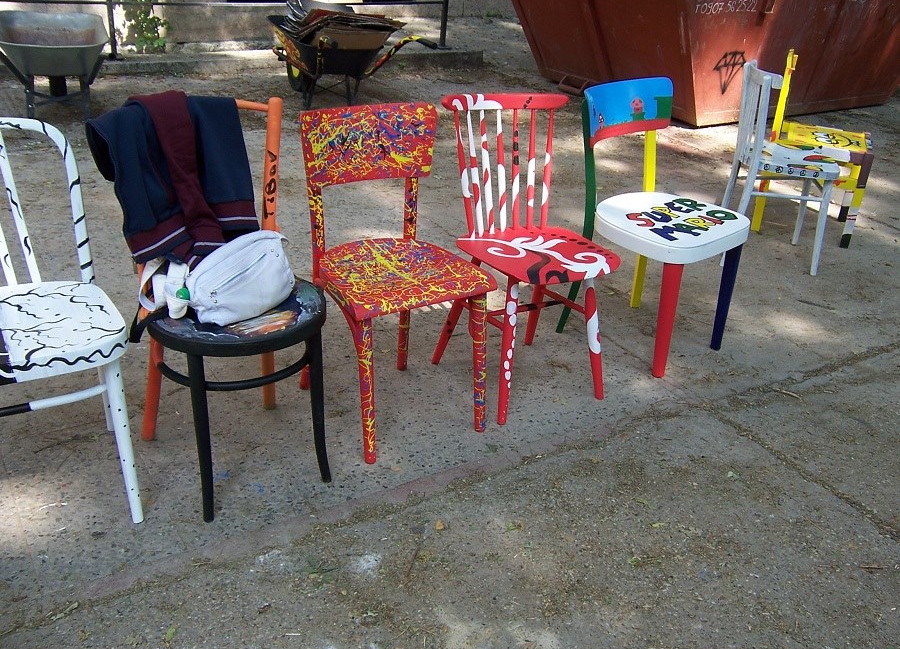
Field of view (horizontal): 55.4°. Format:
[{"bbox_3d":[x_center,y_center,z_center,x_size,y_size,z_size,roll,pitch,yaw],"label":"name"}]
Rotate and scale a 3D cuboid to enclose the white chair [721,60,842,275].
[{"bbox_3d":[1.489,-0.710,3.868,0.440,0.830,0.430,6,26,4],"label":"white chair"}]

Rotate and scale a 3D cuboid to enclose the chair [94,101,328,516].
[{"bbox_3d":[-0.530,-0.048,2.093,0.450,0.900,0.455,-13,31,-32],"label":"chair"}]

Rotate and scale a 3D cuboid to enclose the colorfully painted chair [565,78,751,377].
[{"bbox_3d":[0.733,-0.344,2.942,0.460,0.870,0.490,-16,33,-36],"label":"colorfully painted chair"}]

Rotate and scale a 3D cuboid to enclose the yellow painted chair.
[{"bbox_3d":[1.854,-0.912,4.292,0.460,0.875,0.460,13,27,17],"label":"yellow painted chair"}]

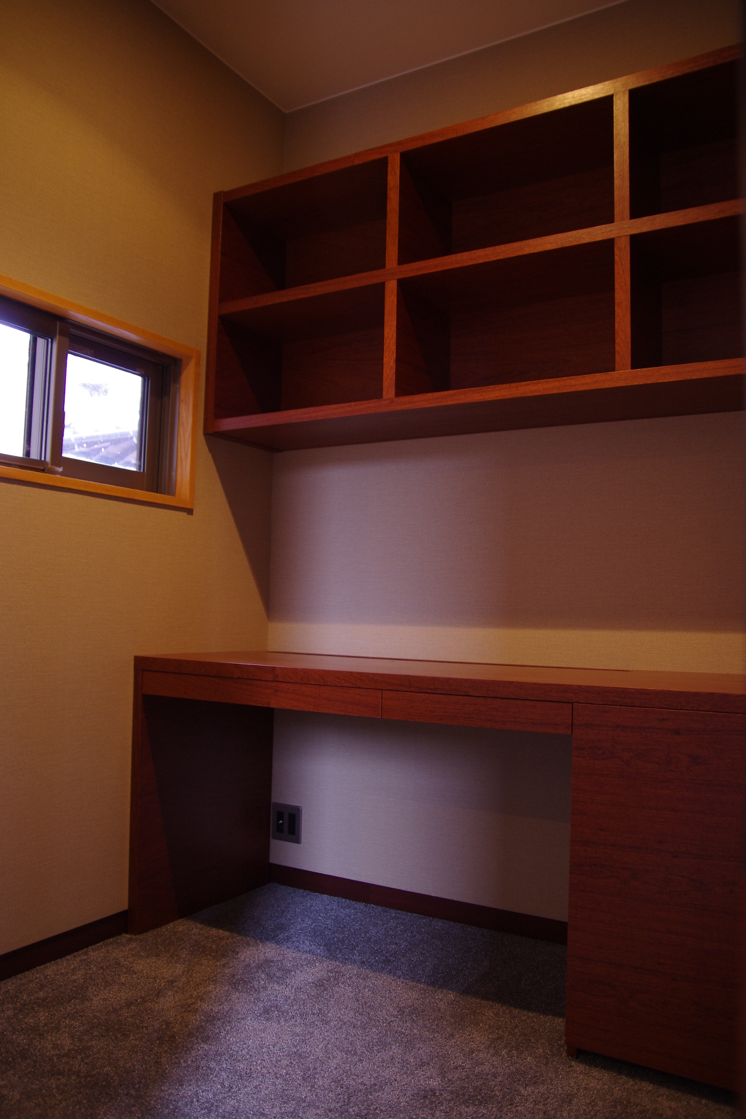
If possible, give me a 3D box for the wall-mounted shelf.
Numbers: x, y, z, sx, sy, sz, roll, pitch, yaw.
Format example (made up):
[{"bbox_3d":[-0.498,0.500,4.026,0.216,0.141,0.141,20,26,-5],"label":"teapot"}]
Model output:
[{"bbox_3d":[0.375,-0.751,2.267,1.800,0.738,0.351,-1,-4,29],"label":"wall-mounted shelf"}]

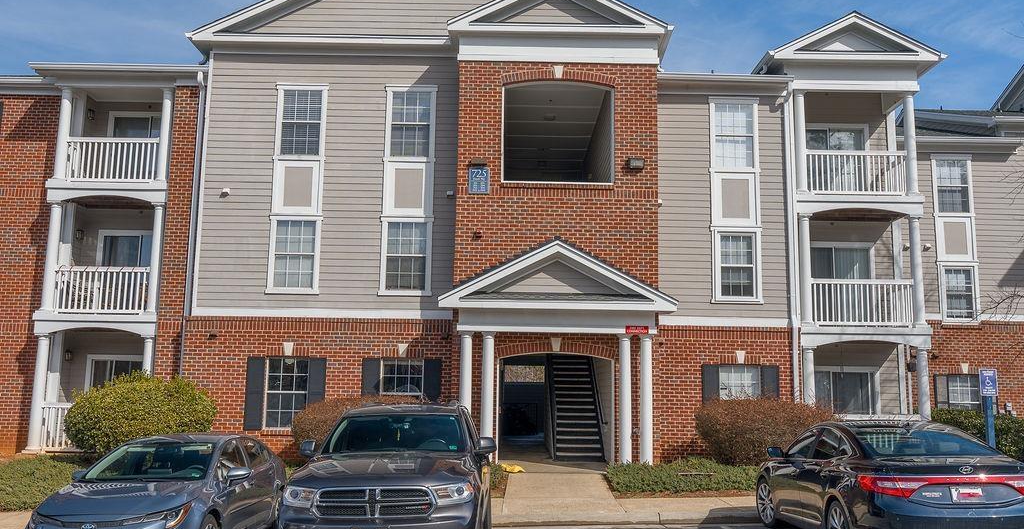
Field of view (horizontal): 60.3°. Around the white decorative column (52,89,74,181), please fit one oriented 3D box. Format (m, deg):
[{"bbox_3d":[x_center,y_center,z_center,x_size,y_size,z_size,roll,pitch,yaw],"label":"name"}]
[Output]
[{"bbox_3d":[-10.257,-3.015,20.162,0.290,2.222,0.290,1,-9,0],"label":"white decorative column"}]

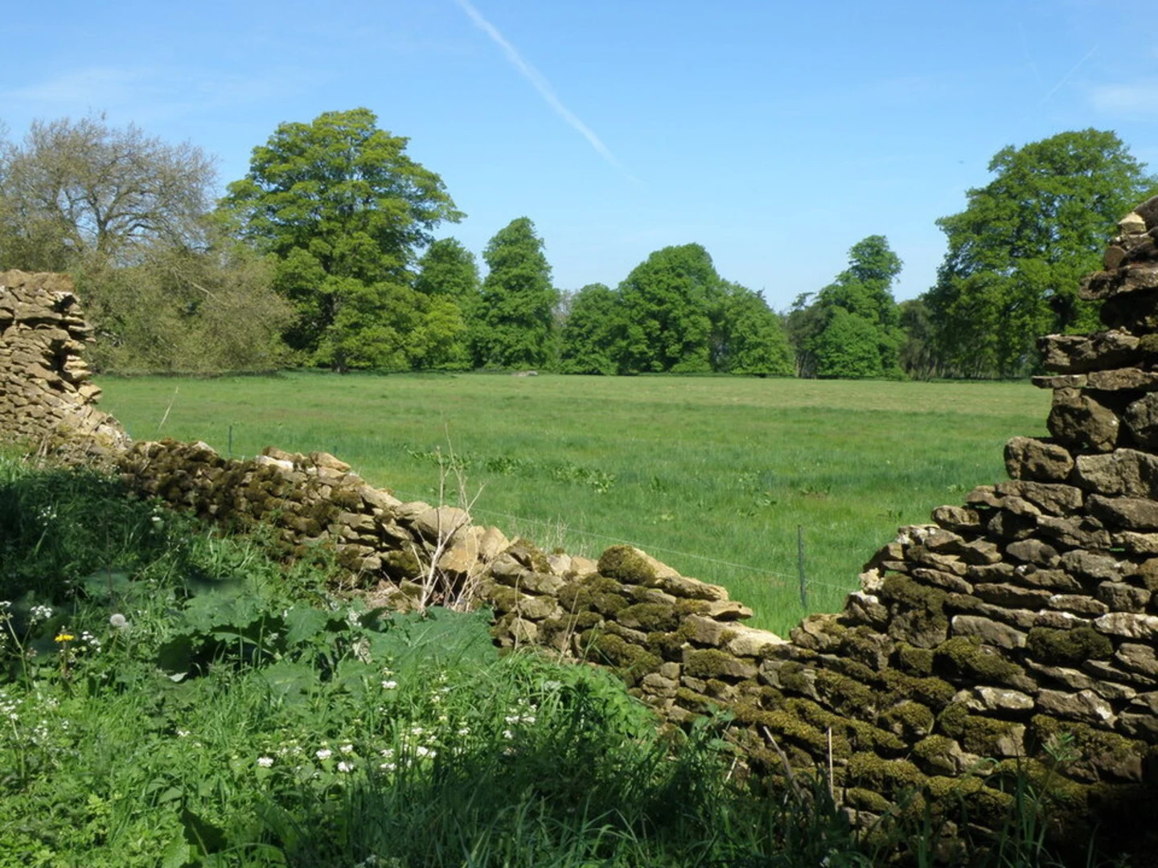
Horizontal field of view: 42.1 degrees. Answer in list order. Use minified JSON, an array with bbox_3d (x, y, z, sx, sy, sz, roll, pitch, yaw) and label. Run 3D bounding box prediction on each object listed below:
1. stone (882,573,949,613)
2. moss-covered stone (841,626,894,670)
[{"bbox_3d":[1.093,0.517,4.900,0.180,0.115,0.230,-2,3,-31],"label":"stone"},{"bbox_3d":[0.840,0.624,4.380,0.130,0.115,0.150,-3,4,-41],"label":"moss-covered stone"}]

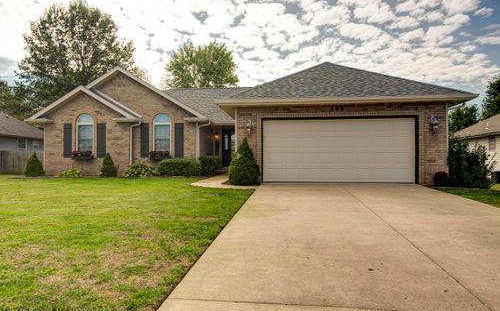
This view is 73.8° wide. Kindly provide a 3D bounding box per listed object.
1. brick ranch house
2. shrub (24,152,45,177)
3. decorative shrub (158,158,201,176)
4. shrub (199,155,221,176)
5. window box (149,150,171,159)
[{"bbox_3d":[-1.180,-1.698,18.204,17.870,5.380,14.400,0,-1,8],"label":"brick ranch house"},{"bbox_3d":[-9.821,0.393,15.255,0.820,1.170,0.820,0,-1,8],"label":"shrub"},{"bbox_3d":[-2.983,0.499,14.100,1.680,0.750,0.850,0,-1,8],"label":"decorative shrub"},{"bbox_3d":[-1.878,0.464,15.405,1.050,0.950,1.000,0,-1,8],"label":"shrub"},{"bbox_3d":[-3.995,-0.011,14.864,0.920,0.390,0.270,0,-1,8],"label":"window box"}]

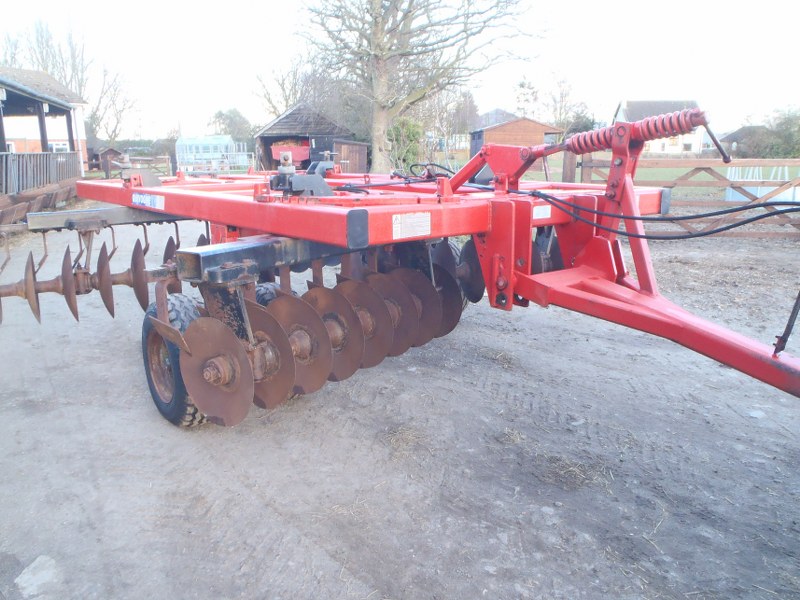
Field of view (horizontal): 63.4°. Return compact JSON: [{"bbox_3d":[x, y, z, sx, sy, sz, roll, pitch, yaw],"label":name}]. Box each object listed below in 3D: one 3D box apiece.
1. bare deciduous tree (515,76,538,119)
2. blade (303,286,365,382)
[{"bbox_3d":[10.700,-15.100,55.000,2.600,7.800,2.600,0,13,0],"label":"bare deciduous tree"},{"bbox_3d":[-0.436,0.214,4.132,0.600,0.600,0.090,9,16,35],"label":"blade"}]

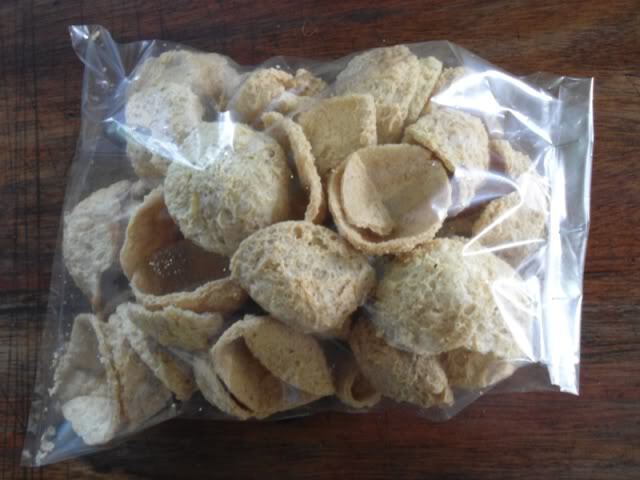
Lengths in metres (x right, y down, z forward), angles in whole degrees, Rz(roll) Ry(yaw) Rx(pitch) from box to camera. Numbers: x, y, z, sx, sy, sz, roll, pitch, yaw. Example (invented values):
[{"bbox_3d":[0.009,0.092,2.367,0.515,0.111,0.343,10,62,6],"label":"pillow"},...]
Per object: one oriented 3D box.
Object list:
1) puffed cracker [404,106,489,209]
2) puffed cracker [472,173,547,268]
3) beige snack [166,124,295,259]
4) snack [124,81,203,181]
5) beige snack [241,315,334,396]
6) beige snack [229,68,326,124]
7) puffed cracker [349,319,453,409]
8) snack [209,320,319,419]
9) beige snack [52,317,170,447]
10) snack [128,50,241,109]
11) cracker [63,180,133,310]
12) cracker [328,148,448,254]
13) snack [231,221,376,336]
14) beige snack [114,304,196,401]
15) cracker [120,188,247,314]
[{"bbox_3d":[0.060,-0.039,0.387,0.033,0.027,0.045,-40,83,-7],"label":"puffed cracker"},{"bbox_3d":[0.089,-0.009,0.384,0.030,0.026,0.038,40,82,5],"label":"puffed cracker"},{"bbox_3d":[-0.042,-0.023,0.368,0.053,0.028,0.054,0,80,-1],"label":"beige snack"},{"bbox_3d":[-0.061,-0.043,0.322,0.033,0.028,0.040,0,81,0],"label":"snack"},{"bbox_3d":[-0.014,0.052,0.365,0.047,0.025,0.021,39,82,5],"label":"beige snack"},{"bbox_3d":[-0.017,-0.058,0.332,0.039,0.030,0.025,0,81,0],"label":"beige snack"},{"bbox_3d":[0.037,0.055,0.374,0.048,0.030,0.027,39,82,5],"label":"puffed cracker"},{"bbox_3d":[-0.021,0.050,0.314,0.041,0.034,0.038,0,81,0],"label":"snack"},{"bbox_3d":[-0.081,0.054,0.317,0.044,0.034,0.050,0,81,0],"label":"beige snack"},{"bbox_3d":[-0.055,-0.064,0.332,0.046,0.032,0.031,0,81,0],"label":"snack"},{"bbox_3d":[-0.088,0.002,0.324,0.029,0.034,0.052,0,81,0],"label":"cracker"},{"bbox_3d":[0.027,-0.015,0.311,0.047,0.030,0.041,0,81,0],"label":"cracker"},{"bbox_3d":[-0.007,0.016,0.359,0.058,0.032,0.042,20,80,2],"label":"snack"},{"bbox_3d":[-0.064,0.044,0.318,0.024,0.034,0.043,-30,83,-4],"label":"beige snack"},{"bbox_3d":[-0.062,0.004,0.375,0.054,0.034,0.052,20,80,2],"label":"cracker"}]

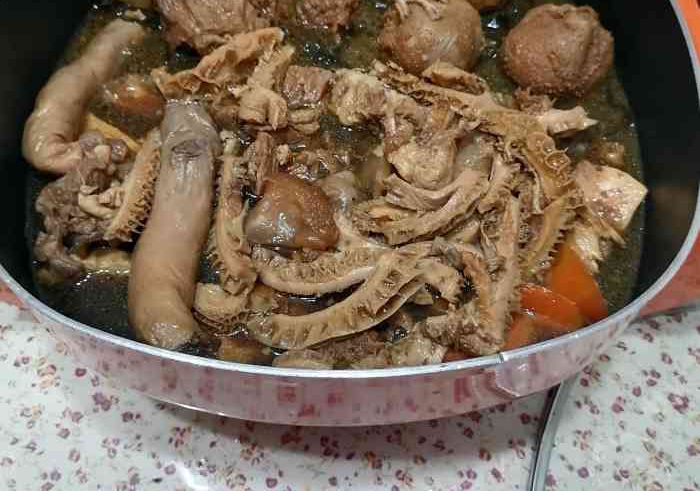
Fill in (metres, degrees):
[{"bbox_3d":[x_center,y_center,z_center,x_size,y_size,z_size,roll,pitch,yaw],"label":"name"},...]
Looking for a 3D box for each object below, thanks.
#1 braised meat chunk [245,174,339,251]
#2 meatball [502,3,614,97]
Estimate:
[{"bbox_3d":[-0.024,-0.013,0.304,0.040,0.025,0.032,0,58,-1],"label":"braised meat chunk"},{"bbox_3d":[0.103,-0.094,0.359,0.054,0.048,0.052,1,59,0],"label":"meatball"}]

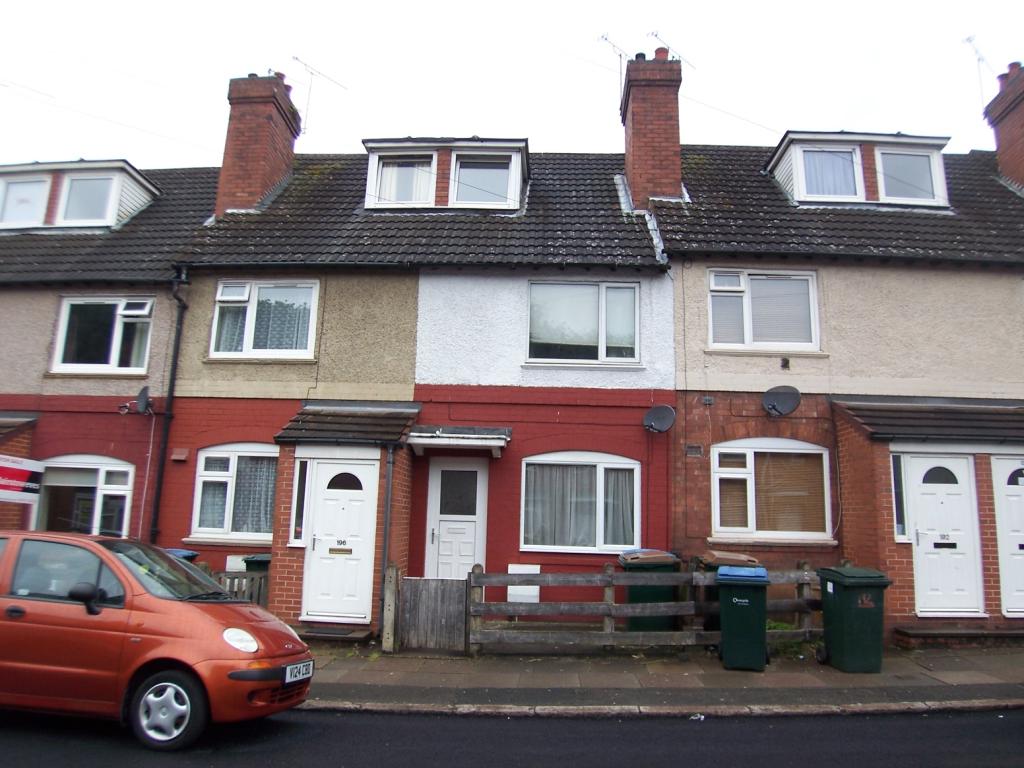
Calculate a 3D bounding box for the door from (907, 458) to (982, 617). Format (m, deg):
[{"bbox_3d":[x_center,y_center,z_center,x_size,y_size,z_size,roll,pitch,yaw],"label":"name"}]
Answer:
[{"bbox_3d":[5.530,1.916,8.678,0.910,2.050,0.080,1,-10,3],"label":"door"}]

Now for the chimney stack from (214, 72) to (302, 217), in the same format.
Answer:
[{"bbox_3d":[-4.739,-4.294,12.744,0.920,3.000,1.250,1,-10,3],"label":"chimney stack"}]

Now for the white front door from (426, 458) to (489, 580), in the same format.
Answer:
[{"bbox_3d":[-0.804,2.144,9.869,0.880,2.120,0.080,1,-10,3],"label":"white front door"}]

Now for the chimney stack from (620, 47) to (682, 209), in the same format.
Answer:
[{"bbox_3d":[2.534,-4.397,12.352,0.930,3.200,1.250,1,-10,3],"label":"chimney stack"}]

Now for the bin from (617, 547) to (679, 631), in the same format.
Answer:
[{"bbox_3d":[1.726,2.660,8.585,0.720,1.070,0.580,5,-11,-16],"label":"bin"}]

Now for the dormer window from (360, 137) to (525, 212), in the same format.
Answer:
[{"bbox_3d":[-1.174,-3.560,12.272,2.860,1.380,1.100,1,-10,3],"label":"dormer window"}]

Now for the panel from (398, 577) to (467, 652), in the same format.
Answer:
[{"bbox_3d":[-0.932,2.740,8.089,0.800,0.880,0.060,1,-10,3],"label":"panel"}]

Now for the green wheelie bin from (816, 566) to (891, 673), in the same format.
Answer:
[{"bbox_3d":[3.721,2.590,7.465,0.570,1.070,0.720,1,-10,3],"label":"green wheelie bin"}]

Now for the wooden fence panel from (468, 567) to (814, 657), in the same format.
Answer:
[{"bbox_3d":[1.591,2.583,7.841,4.350,1.080,0.120,0,-10,3],"label":"wooden fence panel"}]

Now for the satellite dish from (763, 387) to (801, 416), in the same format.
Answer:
[{"bbox_3d":[3.826,0.248,9.632,0.370,0.440,0.510,10,-13,-38],"label":"satellite dish"}]

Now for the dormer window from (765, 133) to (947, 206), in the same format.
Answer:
[{"bbox_3d":[6.098,-3.549,12.091,2.820,1.280,1.350,1,-10,3],"label":"dormer window"}]

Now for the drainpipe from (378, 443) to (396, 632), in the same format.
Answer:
[{"bbox_3d":[-1.616,1.990,8.691,0.075,2.400,0.085,1,-10,3],"label":"drainpipe"}]

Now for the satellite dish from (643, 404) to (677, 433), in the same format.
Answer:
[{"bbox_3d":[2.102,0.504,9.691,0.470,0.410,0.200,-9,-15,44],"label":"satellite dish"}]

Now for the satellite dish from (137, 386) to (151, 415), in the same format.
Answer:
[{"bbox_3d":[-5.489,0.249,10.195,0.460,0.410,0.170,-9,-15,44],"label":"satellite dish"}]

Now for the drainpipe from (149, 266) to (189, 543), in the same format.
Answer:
[{"bbox_3d":[-5.222,0.728,10.199,0.200,5.200,0.240,1,-10,3],"label":"drainpipe"}]

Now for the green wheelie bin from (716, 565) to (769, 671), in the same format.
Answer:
[{"bbox_3d":[2.512,2.556,7.490,0.580,1.070,0.720,-1,-11,15],"label":"green wheelie bin"}]

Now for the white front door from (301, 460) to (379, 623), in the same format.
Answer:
[{"bbox_3d":[-2.216,2.018,8.805,0.930,2.070,0.080,1,-10,3],"label":"white front door"}]

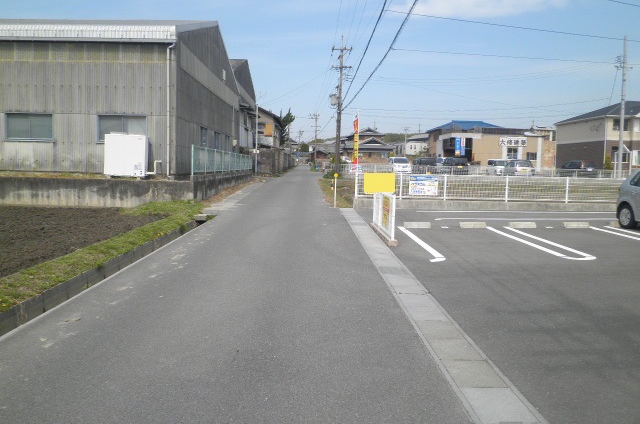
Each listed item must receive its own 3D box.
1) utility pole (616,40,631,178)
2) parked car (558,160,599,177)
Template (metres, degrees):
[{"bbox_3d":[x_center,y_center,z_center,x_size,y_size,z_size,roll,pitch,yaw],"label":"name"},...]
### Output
[{"bbox_3d":[23.827,-7.813,37.800,1.300,11.600,0.500,1,6,0],"label":"utility pole"},{"bbox_3d":[24.850,-4.181,46.300,1.720,1.550,4.500,1,6,2],"label":"parked car"}]

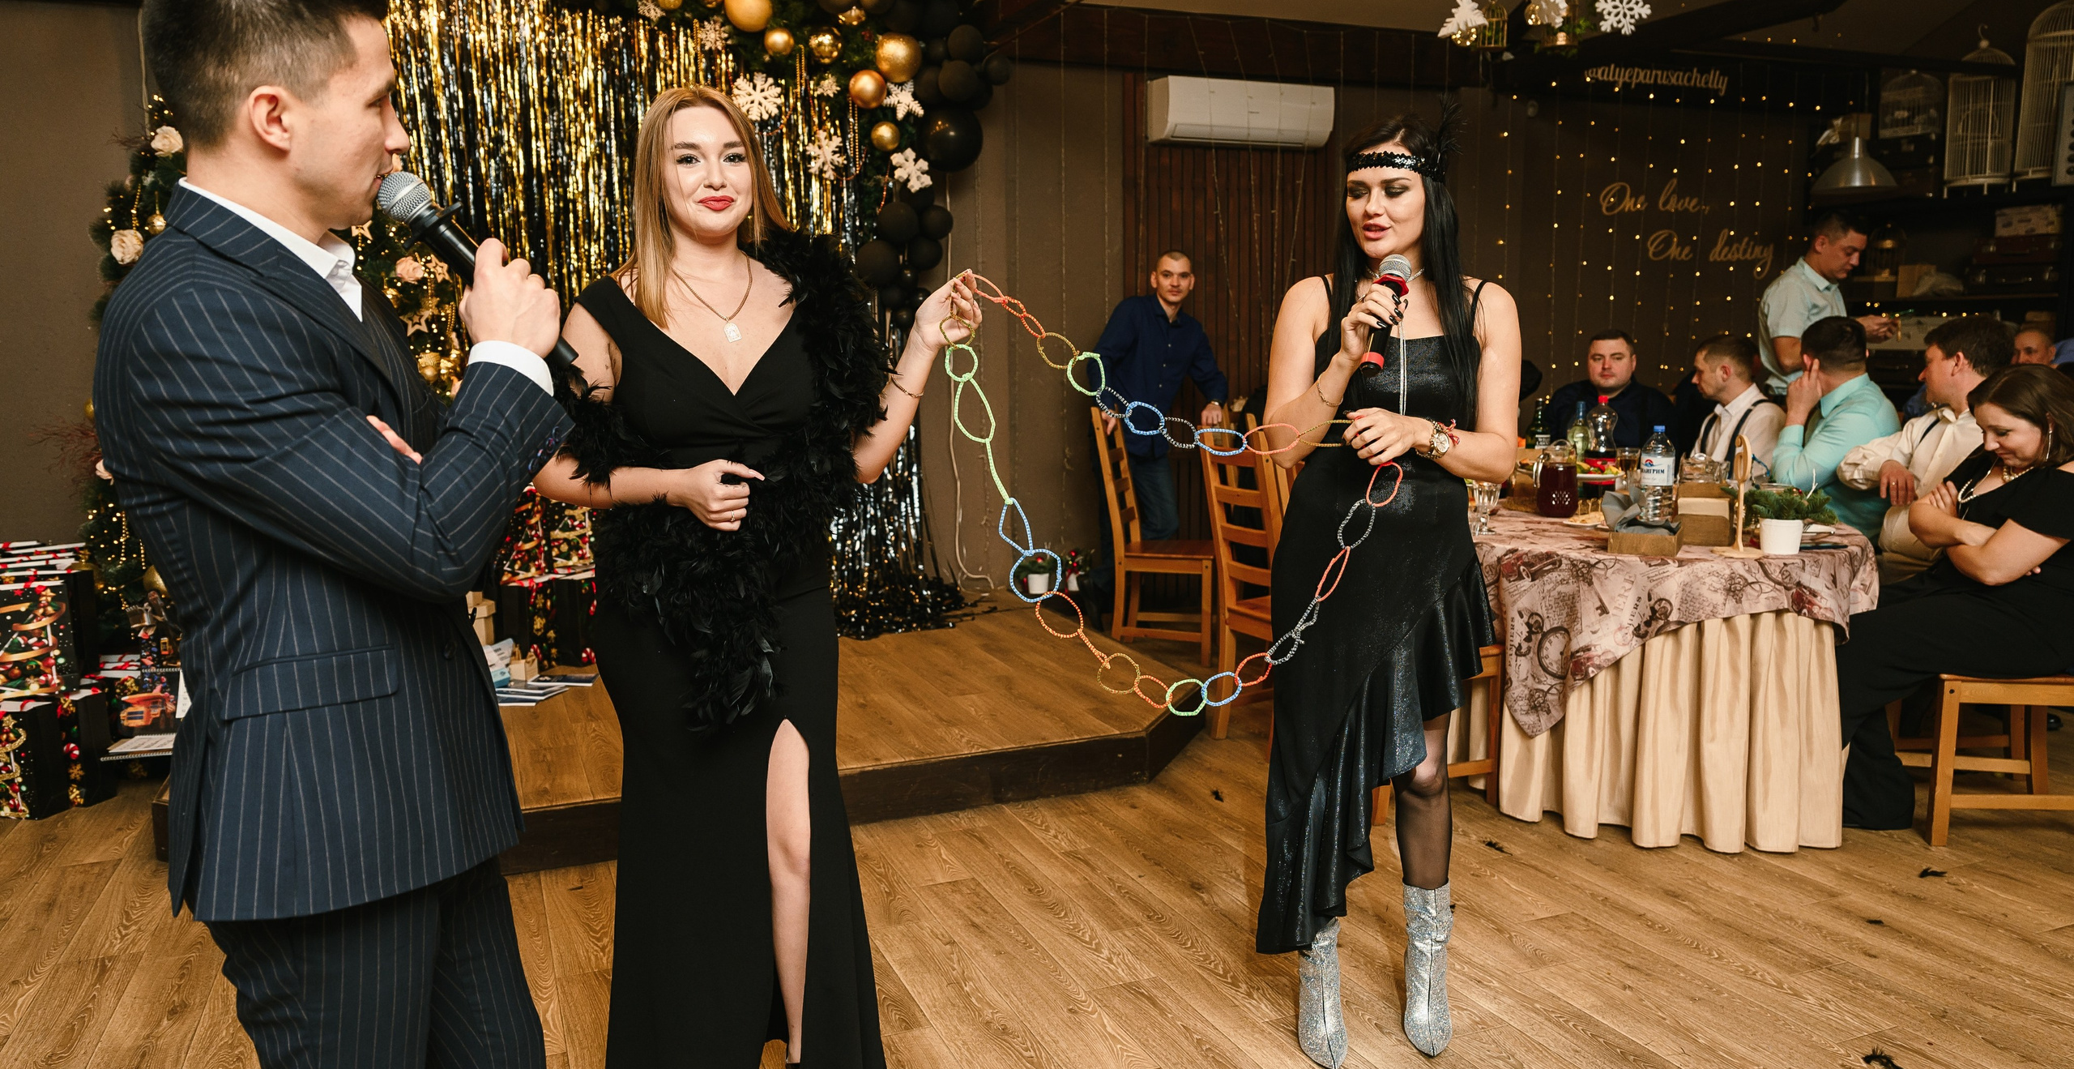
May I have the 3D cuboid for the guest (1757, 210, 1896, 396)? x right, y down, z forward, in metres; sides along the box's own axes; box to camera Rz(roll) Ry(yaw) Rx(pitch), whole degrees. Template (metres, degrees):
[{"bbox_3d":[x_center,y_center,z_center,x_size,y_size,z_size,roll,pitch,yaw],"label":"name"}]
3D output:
[{"bbox_3d":[3.067,-0.339,5.420,0.480,1.750,0.520,7,12,43],"label":"guest"}]

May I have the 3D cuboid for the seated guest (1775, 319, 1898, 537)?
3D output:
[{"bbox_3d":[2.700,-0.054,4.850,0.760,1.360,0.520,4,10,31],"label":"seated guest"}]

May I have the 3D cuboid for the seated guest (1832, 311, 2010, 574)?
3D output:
[{"bbox_3d":[2.670,0.038,4.250,0.820,1.370,0.580,-6,10,-28],"label":"seated guest"}]

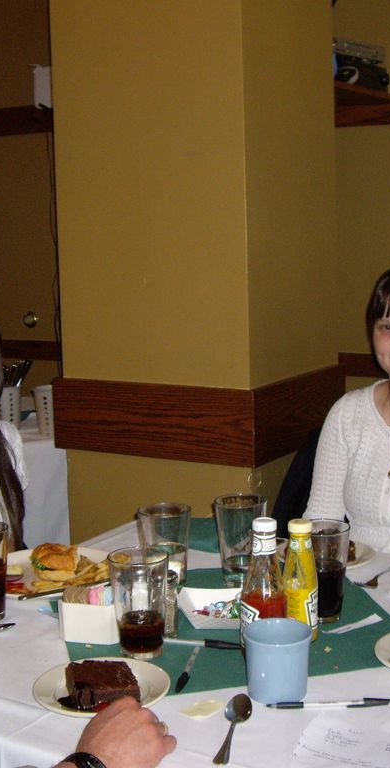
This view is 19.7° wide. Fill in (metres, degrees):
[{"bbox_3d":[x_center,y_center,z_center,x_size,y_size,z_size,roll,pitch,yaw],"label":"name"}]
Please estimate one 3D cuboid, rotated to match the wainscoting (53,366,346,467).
[{"bbox_3d":[0.024,0.052,3.030,0.587,0.184,0.555,4,10,30],"label":"wainscoting"}]

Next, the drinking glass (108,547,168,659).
[{"bbox_3d":[-0.080,0.322,1.647,0.088,0.144,0.088,-2,9,-3],"label":"drinking glass"}]

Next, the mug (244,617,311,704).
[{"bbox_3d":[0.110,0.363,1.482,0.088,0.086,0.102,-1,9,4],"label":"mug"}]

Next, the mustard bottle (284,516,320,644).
[{"bbox_3d":[0.158,0.293,1.673,0.052,0.181,0.052,-1,9,0],"label":"mustard bottle"}]

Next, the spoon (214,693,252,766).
[{"bbox_3d":[0.044,0.416,1.367,0.037,0.021,0.177,0,9,10],"label":"spoon"}]

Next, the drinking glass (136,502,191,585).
[{"bbox_3d":[-0.049,0.282,1.887,0.088,0.144,0.088,-2,9,-2],"label":"drinking glass"}]

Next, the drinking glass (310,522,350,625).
[{"bbox_3d":[0.200,0.296,1.767,0.088,0.144,0.088,0,9,6],"label":"drinking glass"}]

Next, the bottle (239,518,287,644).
[{"bbox_3d":[0.101,0.292,1.618,0.066,0.203,0.066,-1,9,0],"label":"bottle"}]

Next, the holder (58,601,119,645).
[{"bbox_3d":[-0.149,0.350,1.694,0.088,0.062,0.060,1,9,14],"label":"holder"}]

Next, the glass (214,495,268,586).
[{"bbox_3d":[0.079,0.270,1.918,0.089,0.143,0.089,-1,9,2],"label":"glass"}]

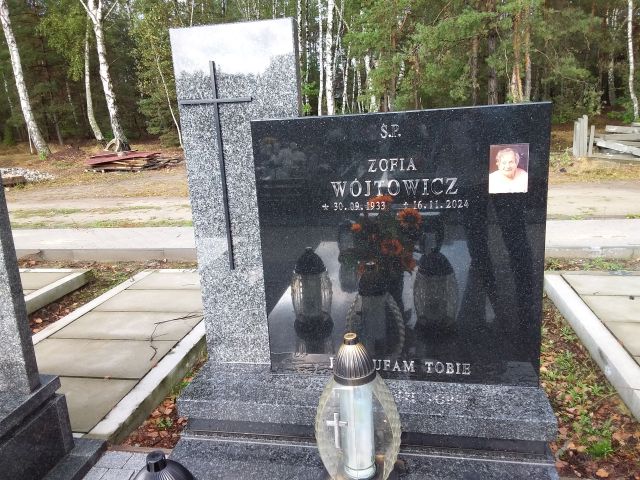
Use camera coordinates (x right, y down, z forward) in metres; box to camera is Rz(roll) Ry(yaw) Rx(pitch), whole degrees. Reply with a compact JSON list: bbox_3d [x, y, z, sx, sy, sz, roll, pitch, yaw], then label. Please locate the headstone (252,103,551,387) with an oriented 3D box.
[{"bbox_3d":[0.207,0.029,1.413,0.750,0.731,0.060,0,12,13],"label":"headstone"}]

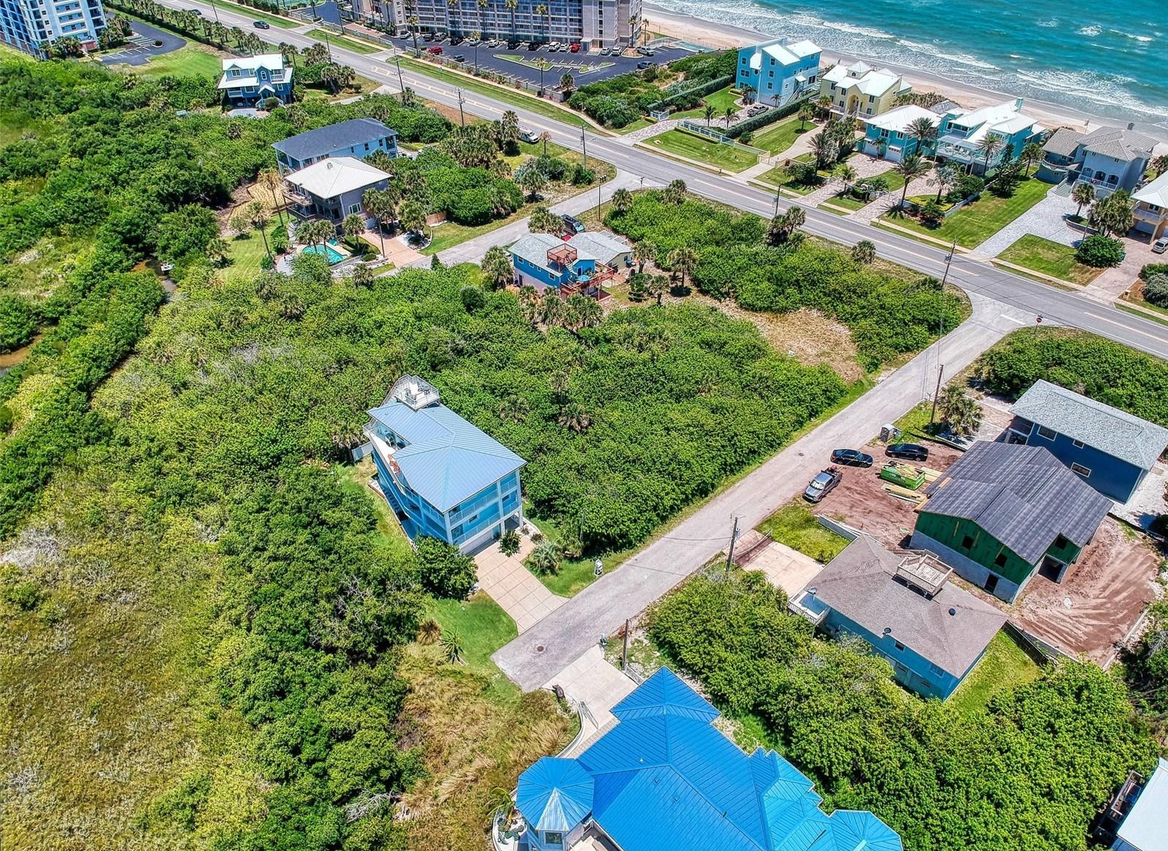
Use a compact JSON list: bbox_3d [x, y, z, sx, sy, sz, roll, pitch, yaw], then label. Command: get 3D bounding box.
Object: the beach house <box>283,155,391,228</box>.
[{"bbox_3d":[-44.377,-42.564,154.295,14.900,10.500,14.700,-31,46,-33],"label":"beach house"}]

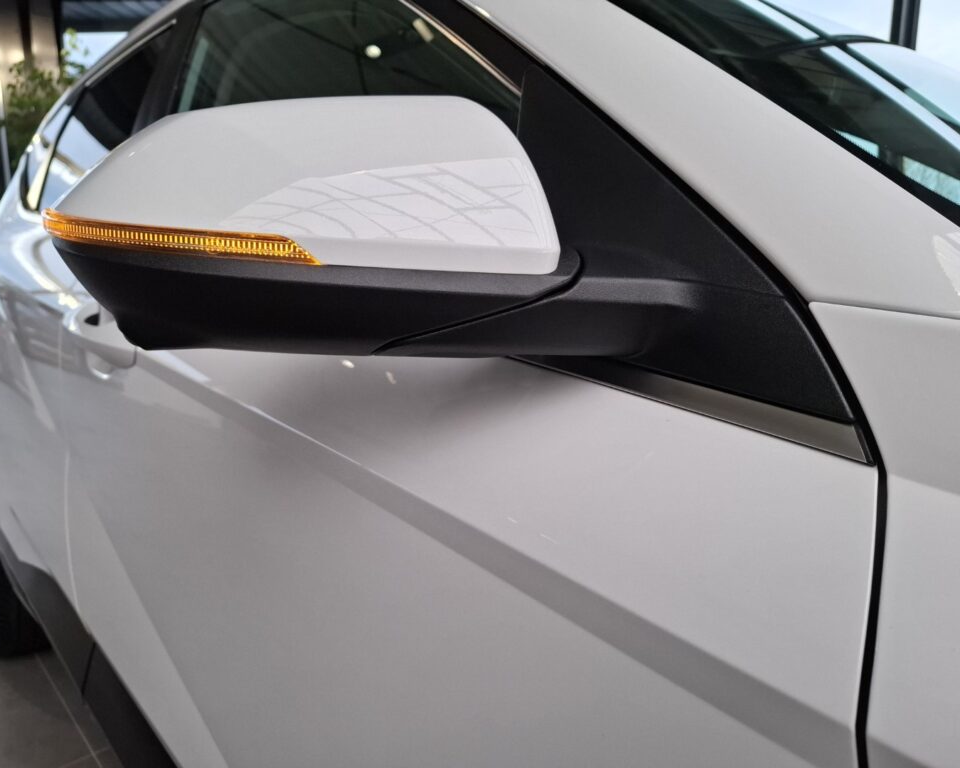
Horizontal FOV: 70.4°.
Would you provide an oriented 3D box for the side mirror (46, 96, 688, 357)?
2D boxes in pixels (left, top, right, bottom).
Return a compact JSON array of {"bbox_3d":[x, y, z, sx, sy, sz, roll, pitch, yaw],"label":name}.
[{"bbox_3d":[-0.061,-0.100,0.433,0.335,0.170,0.180,-7,11,-32],"label":"side mirror"}]

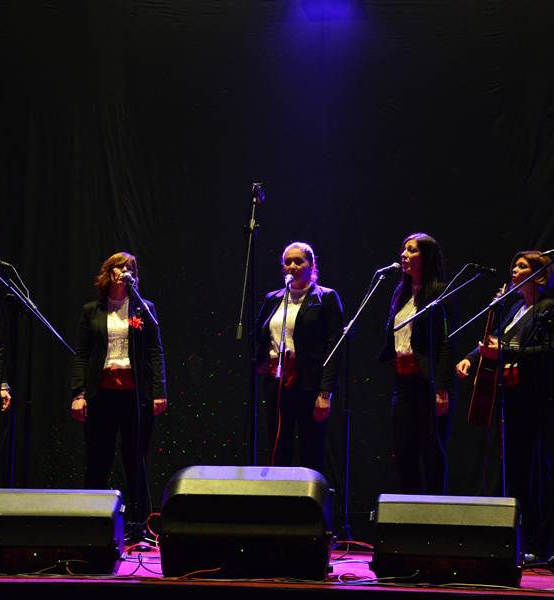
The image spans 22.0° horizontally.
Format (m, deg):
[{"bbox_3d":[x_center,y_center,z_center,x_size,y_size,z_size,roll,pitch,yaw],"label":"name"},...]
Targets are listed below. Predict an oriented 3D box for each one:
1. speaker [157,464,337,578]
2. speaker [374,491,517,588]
[{"bbox_3d":[-0.126,0.992,6.401,0.700,0.460,0.450,0,-5,9],"label":"speaker"},{"bbox_3d":[0.680,0.961,5.751,0.620,0.355,0.420,0,-6,6],"label":"speaker"}]

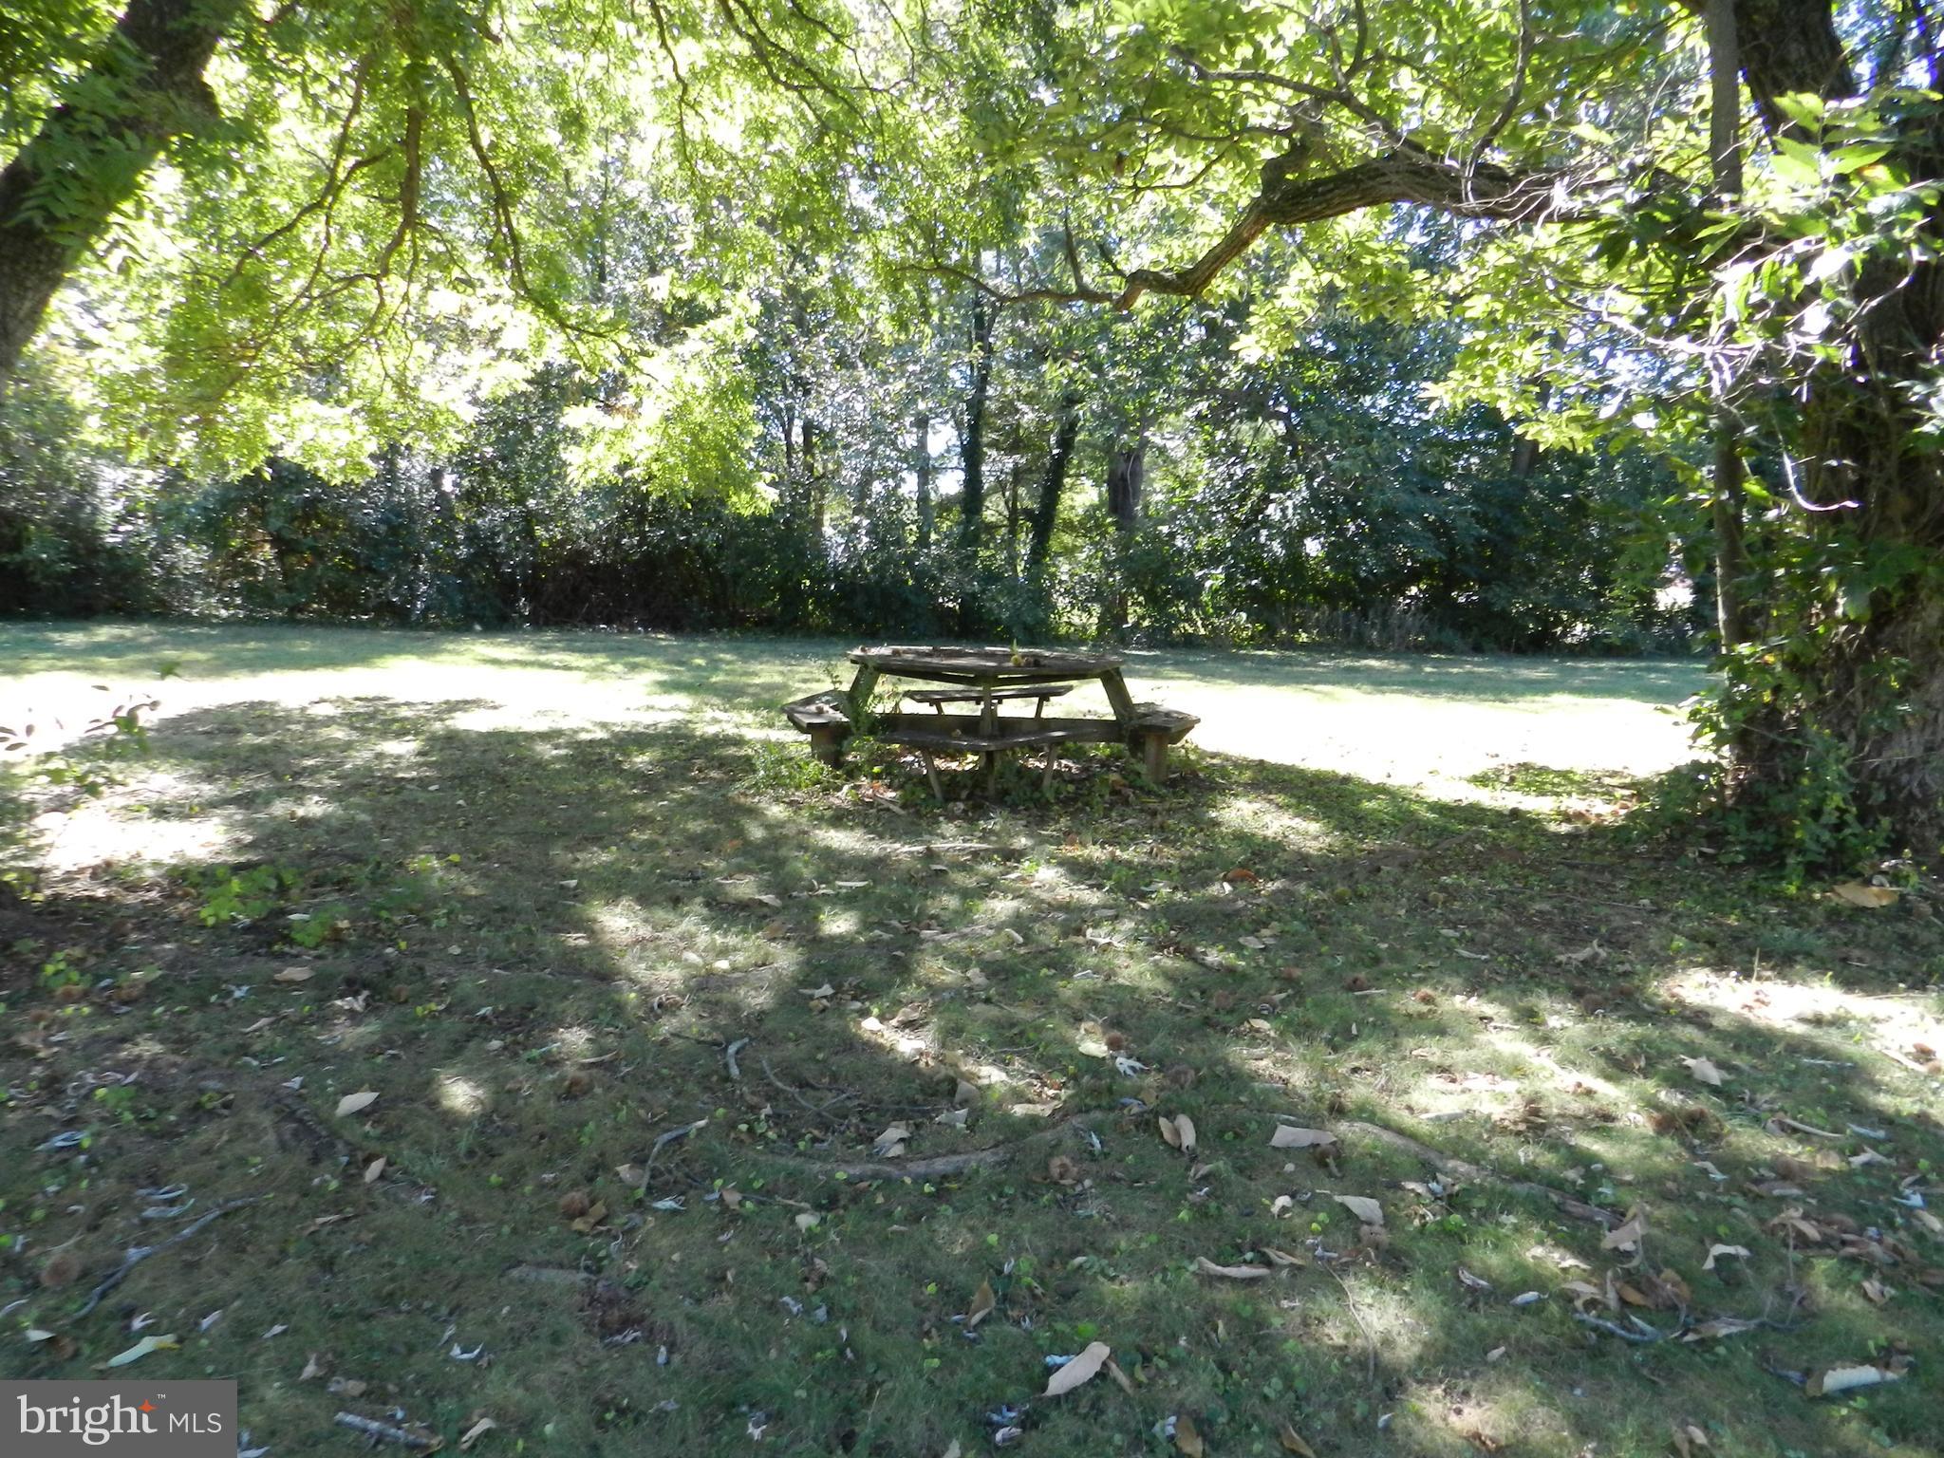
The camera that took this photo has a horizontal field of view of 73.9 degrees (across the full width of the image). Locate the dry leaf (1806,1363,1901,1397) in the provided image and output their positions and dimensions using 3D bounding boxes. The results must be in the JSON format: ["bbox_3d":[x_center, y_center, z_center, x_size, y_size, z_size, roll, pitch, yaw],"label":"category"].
[{"bbox_3d":[1.477,1.091,2.162,0.155,0.040,0.055,-1,8,-14],"label":"dry leaf"}]

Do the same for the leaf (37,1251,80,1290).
[{"bbox_3d":[-1.788,1.058,2.529,0.068,0.050,0.068,-5,10,-35],"label":"leaf"}]

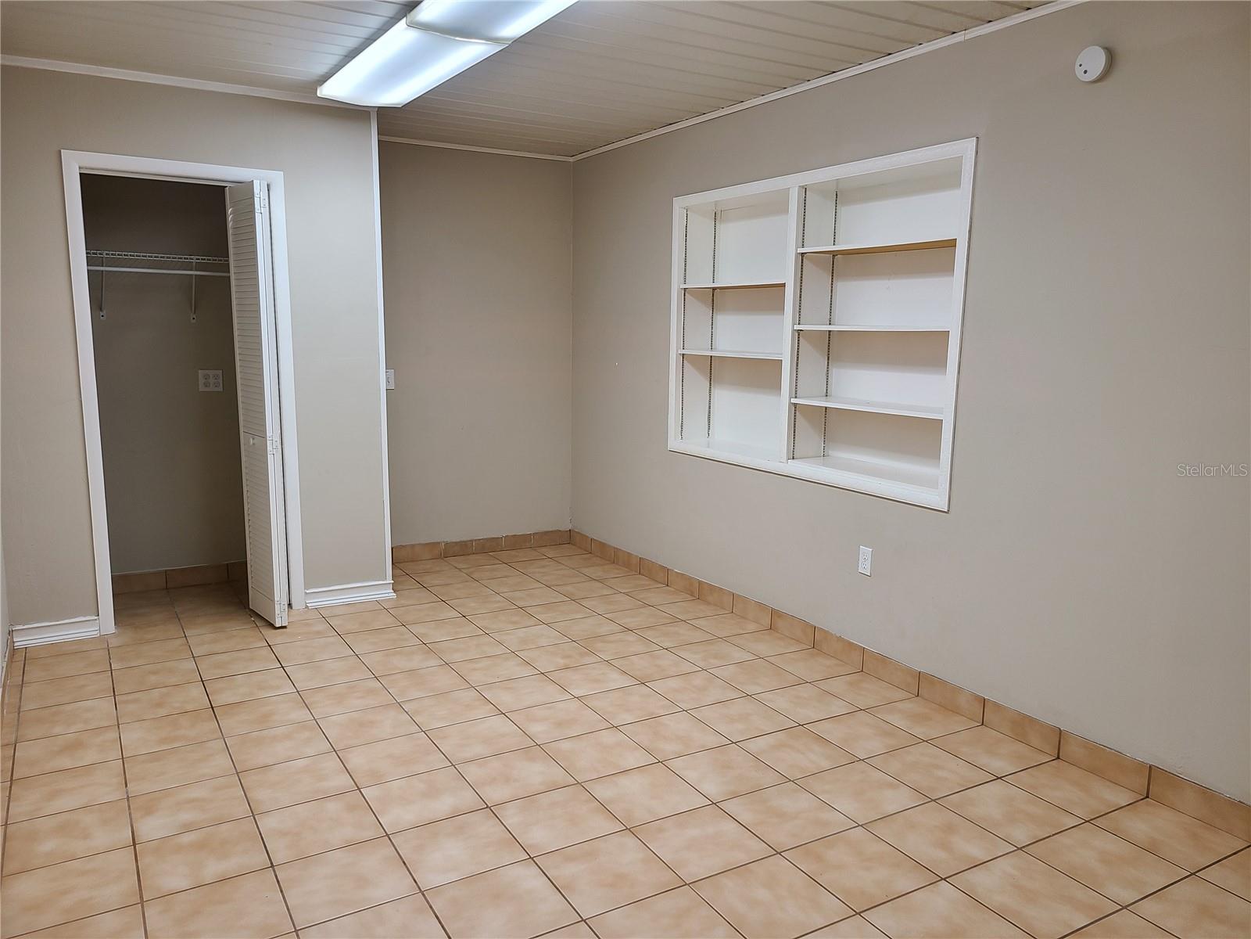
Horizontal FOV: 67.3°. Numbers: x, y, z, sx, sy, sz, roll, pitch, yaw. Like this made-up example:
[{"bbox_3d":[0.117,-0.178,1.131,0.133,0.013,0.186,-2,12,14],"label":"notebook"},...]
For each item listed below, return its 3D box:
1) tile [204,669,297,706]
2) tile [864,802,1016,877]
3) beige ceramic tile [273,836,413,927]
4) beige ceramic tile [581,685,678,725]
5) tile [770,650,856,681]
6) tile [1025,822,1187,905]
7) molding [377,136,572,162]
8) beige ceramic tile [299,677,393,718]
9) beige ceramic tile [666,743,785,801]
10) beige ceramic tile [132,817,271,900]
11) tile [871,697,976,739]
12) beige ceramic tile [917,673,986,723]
[{"bbox_3d":[-1.487,0.866,3.727,0.300,0.010,0.300,-5,10,-30],"label":"tile"},{"bbox_3d":[0.890,1.049,2.672,0.300,0.010,0.300,-5,10,-30],"label":"tile"},{"bbox_3d":[-0.726,1.067,2.438,0.300,0.010,0.300,-5,10,-30],"label":"beige ceramic tile"},{"bbox_3d":[0.017,0.901,3.583,0.298,0.010,0.298,-5,10,-30],"label":"beige ceramic tile"},{"bbox_3d":[0.806,0.839,4.032,0.298,0.010,0.298,-5,10,-30],"label":"tile"},{"bbox_3d":[1.307,1.070,2.567,0.300,0.010,0.300,-5,10,-30],"label":"tile"},{"bbox_3d":[-0.902,-1.878,5.493,1.335,0.032,0.022,-4,10,-30],"label":"molding"},{"bbox_3d":[-1.075,0.883,3.635,0.298,0.010,0.298,-5,10,-30],"label":"beige ceramic tile"},{"bbox_3d":[0.324,0.986,3.058,0.298,0.010,0.298,-5,10,-30],"label":"beige ceramic tile"},{"bbox_3d":[-1.147,1.051,2.546,0.300,0.010,0.300,-5,10,-30],"label":"beige ceramic tile"},{"bbox_3d":[1.100,0.925,3.485,0.275,0.010,0.300,-5,10,-30],"label":"tile"},{"bbox_3d":[1.246,0.870,3.590,0.010,0.102,0.302,-4,10,-30],"label":"beige ceramic tile"}]

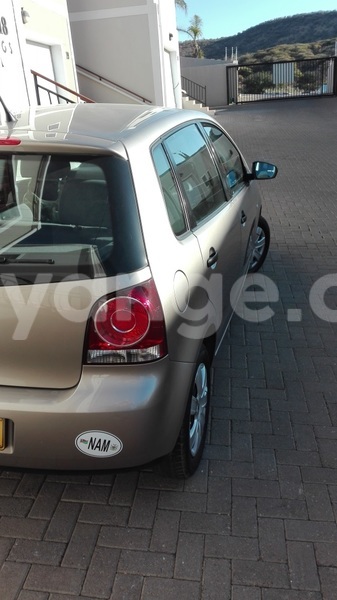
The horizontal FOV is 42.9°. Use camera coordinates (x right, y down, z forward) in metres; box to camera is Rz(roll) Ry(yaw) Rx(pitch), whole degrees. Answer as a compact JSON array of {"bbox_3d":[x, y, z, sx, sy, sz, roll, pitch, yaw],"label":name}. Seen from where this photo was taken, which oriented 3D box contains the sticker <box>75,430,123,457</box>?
[{"bbox_3d":[-0.210,0.434,1.290,0.145,0.100,0.008,-3,24,-1],"label":"sticker"}]

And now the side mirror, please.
[{"bbox_3d":[0.697,-0.935,3.100,0.200,0.135,0.110,5,25,15],"label":"side mirror"}]

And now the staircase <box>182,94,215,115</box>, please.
[{"bbox_3d":[1.356,-9.494,20.800,1.800,1.000,1.300,1,25,8],"label":"staircase"}]

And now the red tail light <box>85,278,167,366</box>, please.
[{"bbox_3d":[-0.129,0.065,1.290,0.240,0.255,0.140,1,25,8],"label":"red tail light"}]

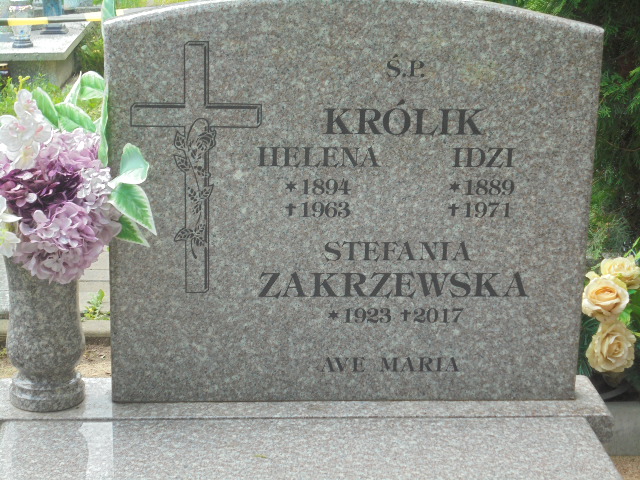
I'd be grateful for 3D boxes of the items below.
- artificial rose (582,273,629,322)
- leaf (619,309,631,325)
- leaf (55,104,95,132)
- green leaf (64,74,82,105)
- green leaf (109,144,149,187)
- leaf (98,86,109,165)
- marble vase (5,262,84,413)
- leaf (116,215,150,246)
[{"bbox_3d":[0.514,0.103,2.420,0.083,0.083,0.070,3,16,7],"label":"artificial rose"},{"bbox_3d":[0.553,0.137,2.450,0.030,0.040,0.025,1,16,0],"label":"leaf"},{"bbox_3d":[-0.379,-0.189,2.100,0.078,0.042,0.030,36,-13,-6],"label":"leaf"},{"bbox_3d":[-0.385,-0.230,2.100,0.025,0.060,0.030,24,9,18],"label":"green leaf"},{"bbox_3d":[-0.295,-0.115,2.080,0.060,0.065,0.040,-1,16,-6],"label":"green leaf"},{"bbox_3d":[-0.335,-0.176,2.090,0.018,0.125,0.040,1,16,0],"label":"leaf"},{"bbox_3d":[-0.441,0.138,2.167,0.126,0.250,0.126,1,16,0],"label":"marble vase"},{"bbox_3d":[-0.296,-0.018,2.110,0.070,0.045,0.025,39,-13,-6],"label":"leaf"}]

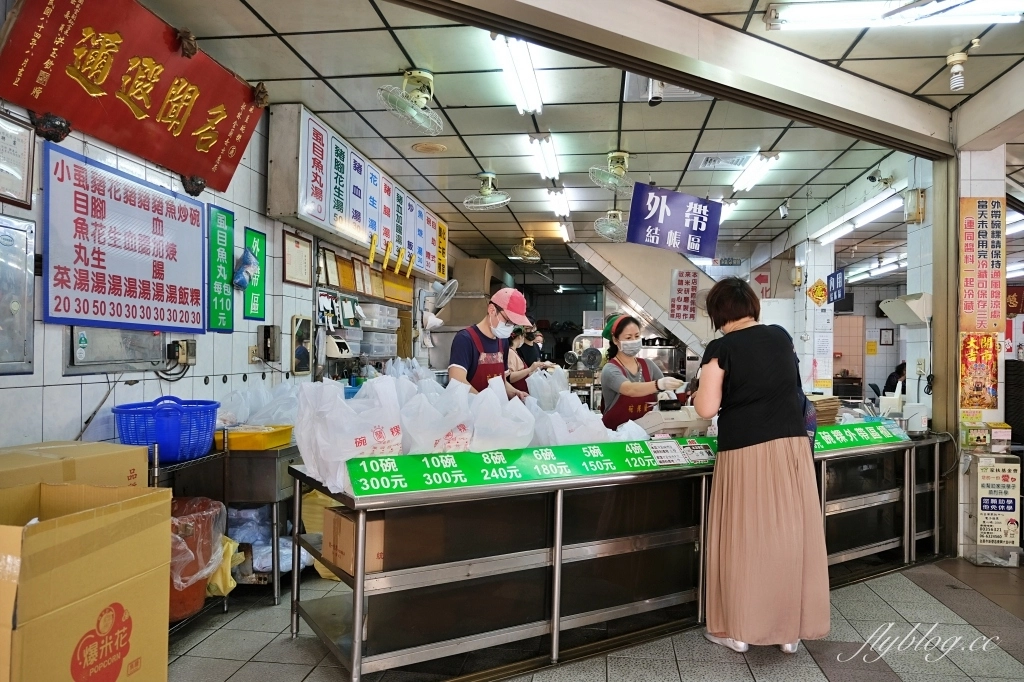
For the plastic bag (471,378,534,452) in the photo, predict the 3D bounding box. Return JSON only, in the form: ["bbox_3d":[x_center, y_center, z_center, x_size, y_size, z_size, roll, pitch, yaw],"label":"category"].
[{"bbox_3d":[-0.043,0.369,3.026,0.230,0.420,0.190,2,-1,-32],"label":"plastic bag"}]

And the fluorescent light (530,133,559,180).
[{"bbox_3d":[0.295,-1.581,5.938,0.178,0.075,1.200,1,-1,8],"label":"fluorescent light"}]

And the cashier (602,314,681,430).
[{"bbox_3d":[0.806,0.612,4.287,0.470,1.560,0.420,2,-1,-20],"label":"cashier"}]

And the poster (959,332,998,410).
[{"bbox_3d":[3.178,0.204,4.640,0.241,0.510,0.010,1,-1,8],"label":"poster"}]

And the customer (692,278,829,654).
[{"bbox_3d":[1.161,0.548,3.187,0.520,1.650,0.470,1,-1,-12],"label":"customer"}]

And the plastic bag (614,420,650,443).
[{"bbox_3d":[0.613,0.512,3.477,0.160,0.180,0.140,2,-1,-32],"label":"plastic bag"}]

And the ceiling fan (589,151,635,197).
[{"bbox_3d":[0.872,-1.422,5.824,0.410,0.370,0.420,2,-1,-27],"label":"ceiling fan"}]

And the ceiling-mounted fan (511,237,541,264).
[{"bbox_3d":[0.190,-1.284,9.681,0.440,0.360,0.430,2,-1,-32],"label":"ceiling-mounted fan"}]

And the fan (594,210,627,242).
[{"bbox_3d":[1.192,-1.365,8.138,0.440,0.400,0.420,0,-1,35],"label":"fan"}]

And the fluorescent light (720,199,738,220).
[{"bbox_3d":[2.469,-1.494,8.036,0.160,0.080,1.200,1,-1,8],"label":"fluorescent light"}]

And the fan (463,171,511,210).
[{"bbox_3d":[-0.220,-1.368,6.326,0.440,0.340,0.430,1,-1,21],"label":"fan"}]

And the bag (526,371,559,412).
[{"bbox_3d":[0.224,0.384,5.011,0.220,0.380,0.180,2,-1,-32],"label":"bag"}]

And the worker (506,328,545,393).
[{"bbox_3d":[0.131,0.641,5.400,0.420,1.560,0.420,1,-1,-3],"label":"worker"}]

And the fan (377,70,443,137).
[{"bbox_3d":[-0.624,-1.452,4.173,0.420,0.400,0.440,1,-1,-7],"label":"fan"}]

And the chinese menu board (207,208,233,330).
[{"bbox_3d":[-1.734,-0.422,4.085,0.020,0.735,0.265,1,-1,8],"label":"chinese menu board"}]

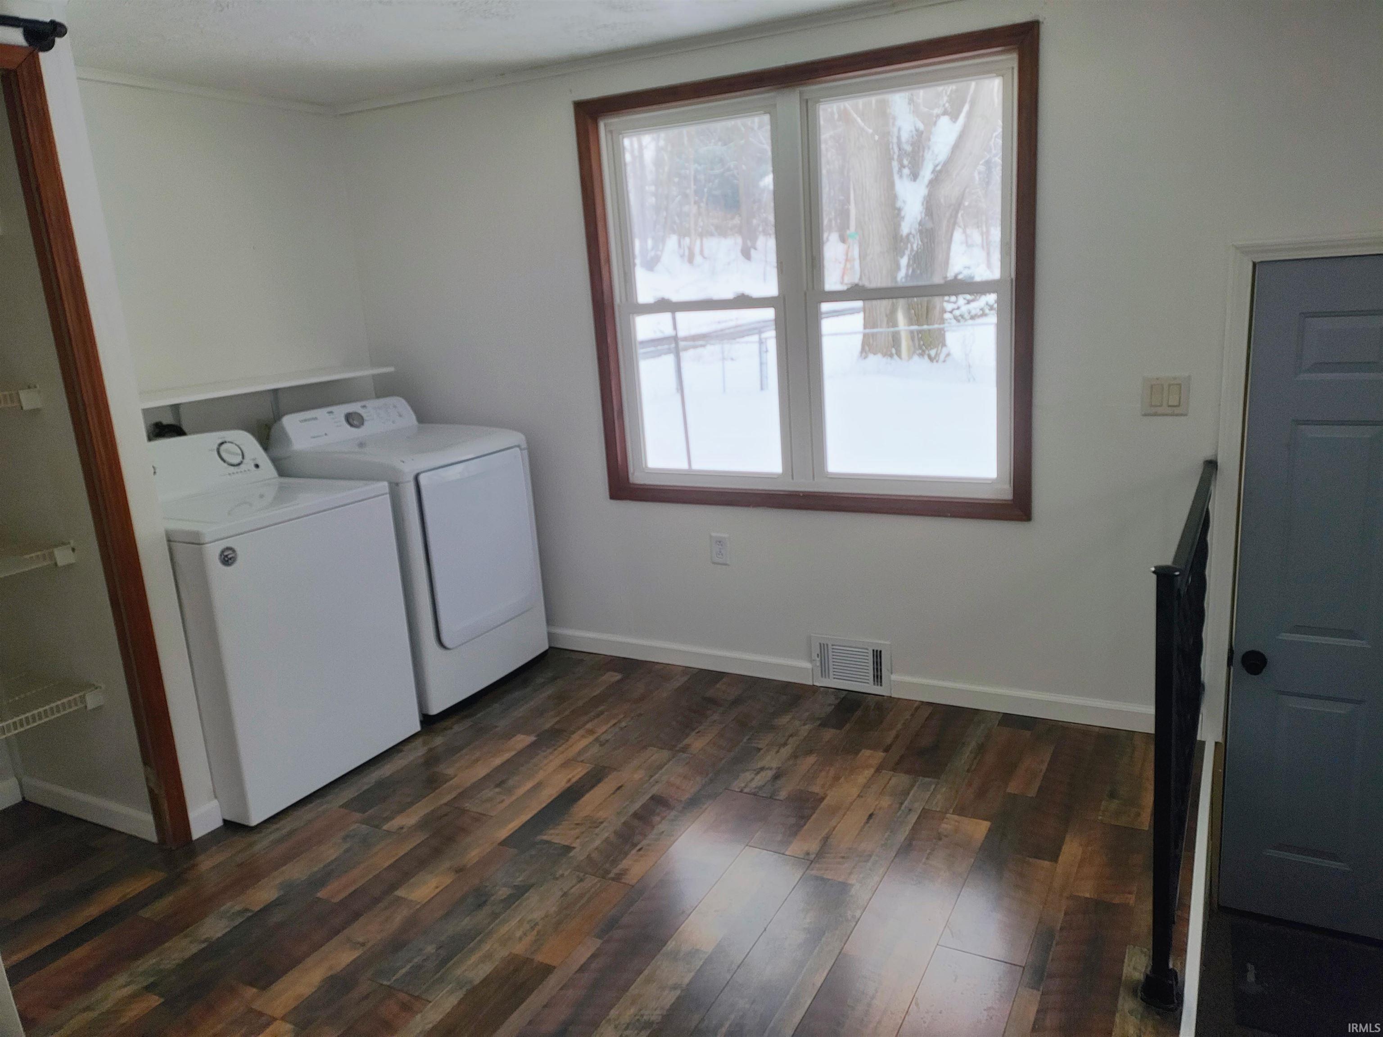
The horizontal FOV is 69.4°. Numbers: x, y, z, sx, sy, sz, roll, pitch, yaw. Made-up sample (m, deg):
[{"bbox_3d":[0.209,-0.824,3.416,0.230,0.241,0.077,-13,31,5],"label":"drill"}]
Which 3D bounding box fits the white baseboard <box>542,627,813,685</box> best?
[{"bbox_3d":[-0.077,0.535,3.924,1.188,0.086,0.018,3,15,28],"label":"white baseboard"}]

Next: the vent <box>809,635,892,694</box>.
[{"bbox_3d":[0.566,0.521,3.550,0.294,0.198,0.025,3,15,28],"label":"vent"}]

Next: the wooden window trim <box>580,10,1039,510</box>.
[{"bbox_3d":[0.327,-0.736,3.347,1.581,1.449,0.035,3,15,28],"label":"wooden window trim"}]

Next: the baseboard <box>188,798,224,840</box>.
[{"bbox_3d":[-1.399,0.865,2.872,0.017,0.086,0.095,3,15,28],"label":"baseboard"}]

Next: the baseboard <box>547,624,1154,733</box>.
[{"bbox_3d":[0.437,0.566,3.647,2.358,0.086,0.018,3,15,28],"label":"baseboard"}]

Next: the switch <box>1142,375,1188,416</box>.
[{"bbox_3d":[1.364,-0.351,2.873,0.116,0.114,0.009,3,15,28],"label":"switch"}]

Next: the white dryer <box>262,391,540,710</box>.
[{"bbox_3d":[-1.100,0.097,3.900,0.730,1.080,0.700,3,15,28],"label":"white dryer"}]

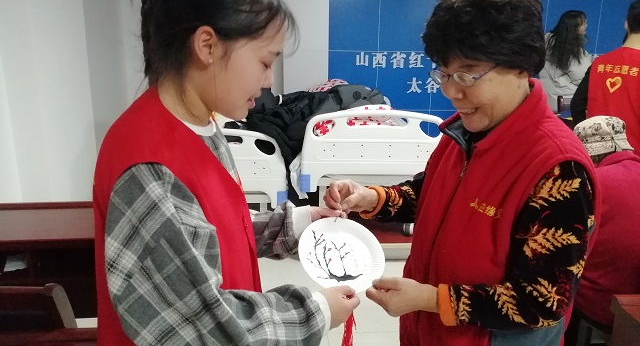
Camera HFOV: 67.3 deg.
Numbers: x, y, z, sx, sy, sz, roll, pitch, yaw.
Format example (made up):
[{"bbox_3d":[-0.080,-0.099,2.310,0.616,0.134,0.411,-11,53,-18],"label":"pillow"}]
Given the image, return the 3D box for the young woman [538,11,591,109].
[{"bbox_3d":[2.133,-0.577,4.217,0.420,1.640,0.480,-1,14,-8],"label":"young woman"}]

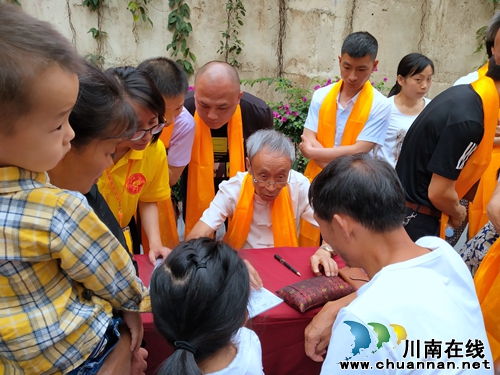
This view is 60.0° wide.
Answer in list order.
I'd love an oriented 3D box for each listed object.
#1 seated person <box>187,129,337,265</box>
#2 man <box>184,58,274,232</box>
[{"bbox_3d":[0.035,0.375,1.780,0.570,1.240,0.680,0,13,-6],"label":"seated person"},{"bbox_3d":[-0.110,0.200,2.000,0.560,1.500,0.500,3,13,6],"label":"man"}]

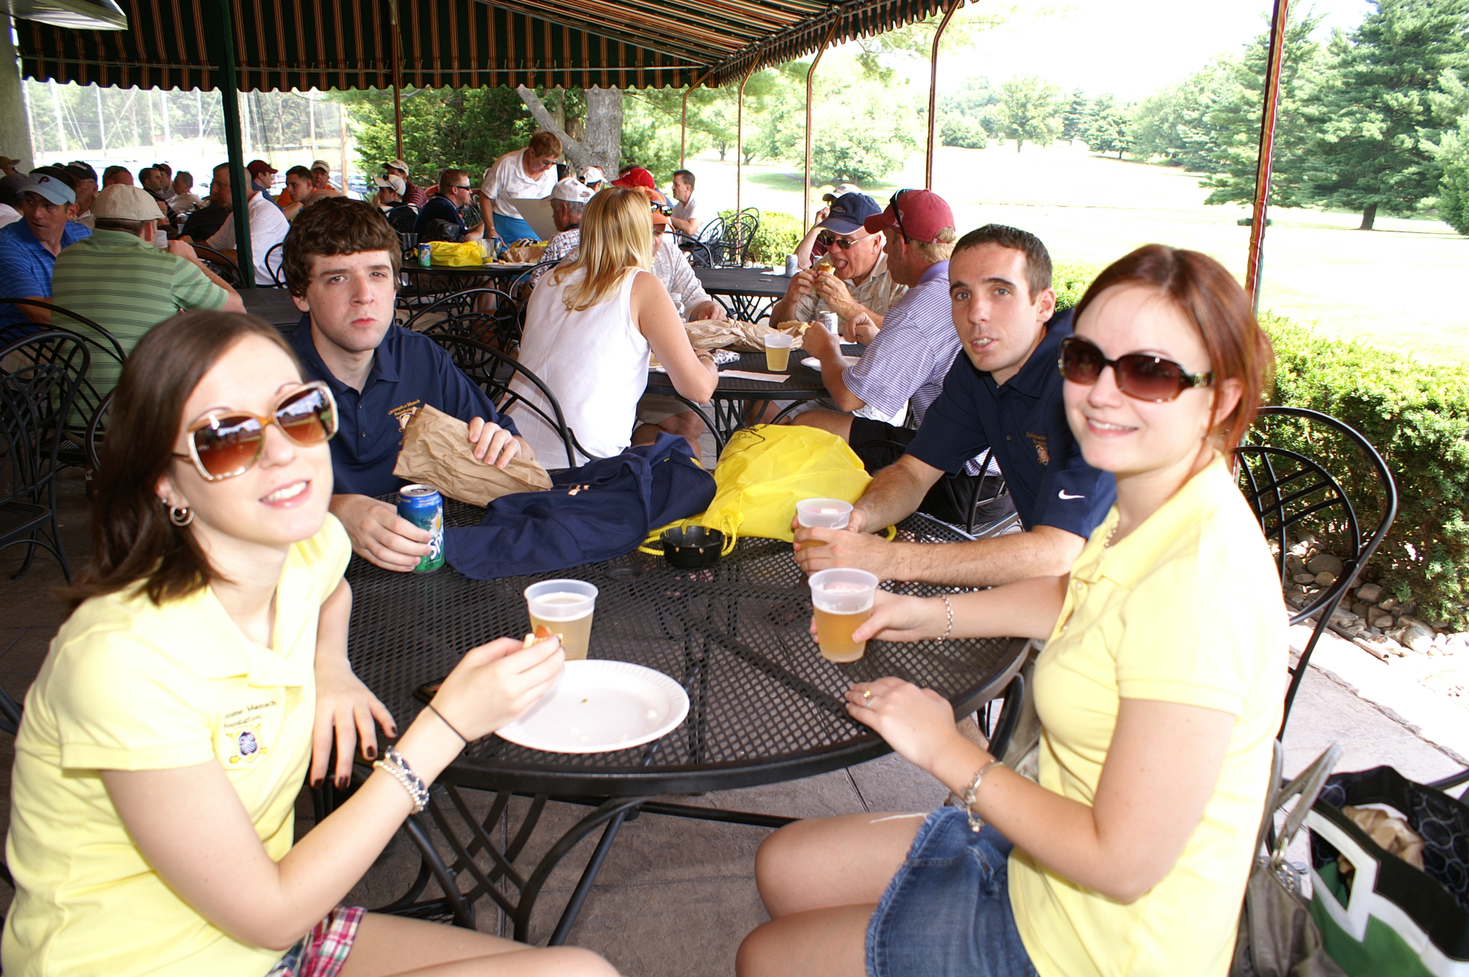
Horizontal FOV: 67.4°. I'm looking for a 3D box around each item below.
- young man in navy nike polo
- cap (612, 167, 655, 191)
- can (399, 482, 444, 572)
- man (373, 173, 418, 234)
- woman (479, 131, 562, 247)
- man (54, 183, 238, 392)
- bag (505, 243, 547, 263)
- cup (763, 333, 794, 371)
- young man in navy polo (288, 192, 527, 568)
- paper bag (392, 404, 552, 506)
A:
[{"bbox_3d":[0.436,0.162,1.994,0.730,1.260,0.540,-10,20,-33],"label":"young man in navy nike polo"},{"bbox_3d":[-0.615,-1.872,6.700,0.270,0.140,0.180,2,16,0],"label":"cap"},{"bbox_3d":[-0.469,0.061,1.663,0.066,0.122,0.066,-3,17,-14],"label":"can"},{"bbox_3d":[-2.727,-1.896,8.784,0.800,1.220,0.550,15,21,39],"label":"man"},{"bbox_3d":[-1.320,-1.497,7.023,0.480,1.510,0.570,-13,22,-41],"label":"woman"},{"bbox_3d":[-2.009,-0.430,3.851,0.530,1.220,0.740,11,19,29],"label":"man"},{"bbox_3d":[-1.218,-1.397,6.537,0.270,0.105,0.150,1,16,0],"label":"bag"},{"bbox_3d":[0.135,-0.406,3.294,0.084,0.098,0.084,1,16,0],"label":"cup"},{"bbox_3d":[-0.612,0.121,1.945,0.580,1.260,0.750,-10,19,-32],"label":"young man in navy polo"},{"bbox_3d":[-0.439,-0.046,1.860,0.250,0.080,0.130,26,60,0],"label":"paper bag"}]

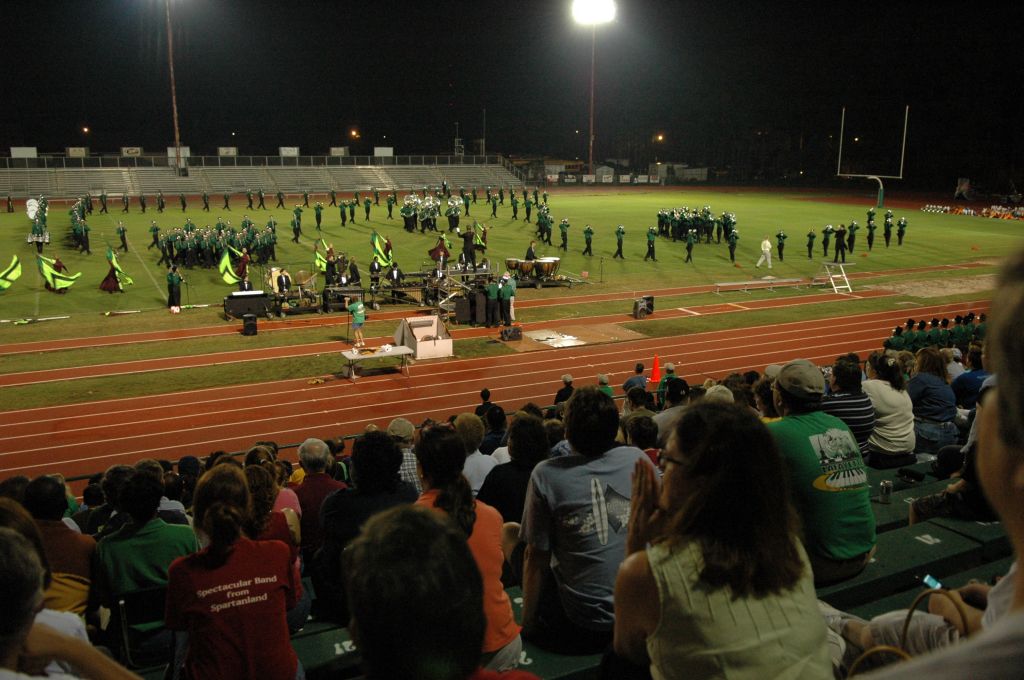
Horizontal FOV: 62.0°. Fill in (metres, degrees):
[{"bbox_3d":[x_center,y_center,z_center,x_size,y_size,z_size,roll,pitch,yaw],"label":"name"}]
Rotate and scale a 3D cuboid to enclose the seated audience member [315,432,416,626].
[{"bbox_3d":[-0.785,1.030,4.412,0.500,1.266,0.780,-6,14,-24],"label":"seated audience member"}]

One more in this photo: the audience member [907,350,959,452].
[{"bbox_3d":[3.209,0.622,6.923,0.500,1.240,0.740,-3,13,-14],"label":"audience member"}]

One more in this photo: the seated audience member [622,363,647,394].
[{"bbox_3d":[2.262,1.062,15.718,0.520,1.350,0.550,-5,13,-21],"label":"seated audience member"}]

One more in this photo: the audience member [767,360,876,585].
[{"bbox_3d":[1.168,0.700,3.811,0.540,1.303,0.800,-6,14,-24],"label":"audience member"}]

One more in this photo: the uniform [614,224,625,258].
[{"bbox_3d":[5.813,-5.260,45.889,0.520,1.750,0.500,-6,14,-24],"label":"uniform"}]

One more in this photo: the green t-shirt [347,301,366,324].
[{"bbox_3d":[-4.848,-0.853,26.663,0.500,0.660,0.360,-6,14,-24],"label":"green t-shirt"}]

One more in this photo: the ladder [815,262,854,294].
[{"bbox_3d":[14.834,-2.943,39.244,1.200,1.170,2.100,-3,14,-15],"label":"ladder"}]

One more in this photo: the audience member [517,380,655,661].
[{"bbox_3d":[0.205,0.800,3.128,0.520,1.364,0.750,-6,15,-25],"label":"audience member"}]

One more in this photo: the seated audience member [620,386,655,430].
[{"bbox_3d":[1.156,1.052,8.700,0.470,1.290,0.720,-6,14,-26],"label":"seated audience member"}]

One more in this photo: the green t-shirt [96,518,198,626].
[{"bbox_3d":[-1.542,0.982,3.615,0.470,0.550,0.310,-6,14,-24],"label":"green t-shirt"}]

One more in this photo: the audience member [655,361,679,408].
[{"bbox_3d":[3.536,1.362,19.481,0.520,1.730,0.380,-6,15,-25],"label":"audience member"}]

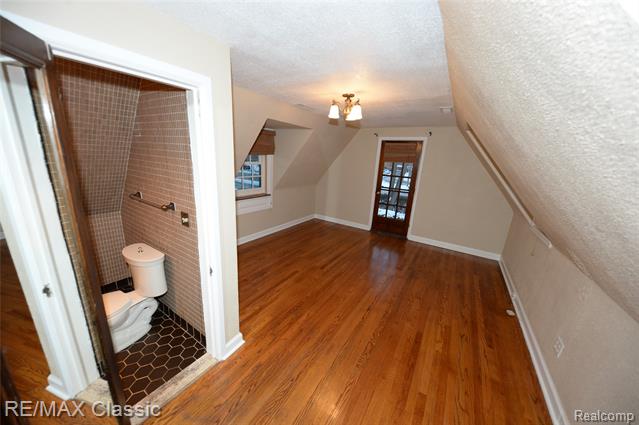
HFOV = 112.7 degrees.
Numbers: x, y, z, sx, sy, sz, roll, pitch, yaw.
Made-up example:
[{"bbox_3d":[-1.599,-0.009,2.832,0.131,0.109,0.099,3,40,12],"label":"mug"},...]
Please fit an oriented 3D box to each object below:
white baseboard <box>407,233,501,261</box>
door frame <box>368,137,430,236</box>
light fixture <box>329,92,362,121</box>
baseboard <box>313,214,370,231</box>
[{"bbox_3d":[2.599,0.695,4.242,1.570,0.105,0.025,12,17,28],"label":"white baseboard"},{"bbox_3d":[1.641,-0.516,4.601,0.930,2.110,0.120,12,17,28],"label":"door frame"},{"bbox_3d":[0.293,-1.144,2.328,0.380,0.250,0.380,13,17,31],"label":"light fixture"},{"bbox_3d":[0.543,0.252,5.384,1.480,0.105,0.025,12,17,28],"label":"baseboard"}]

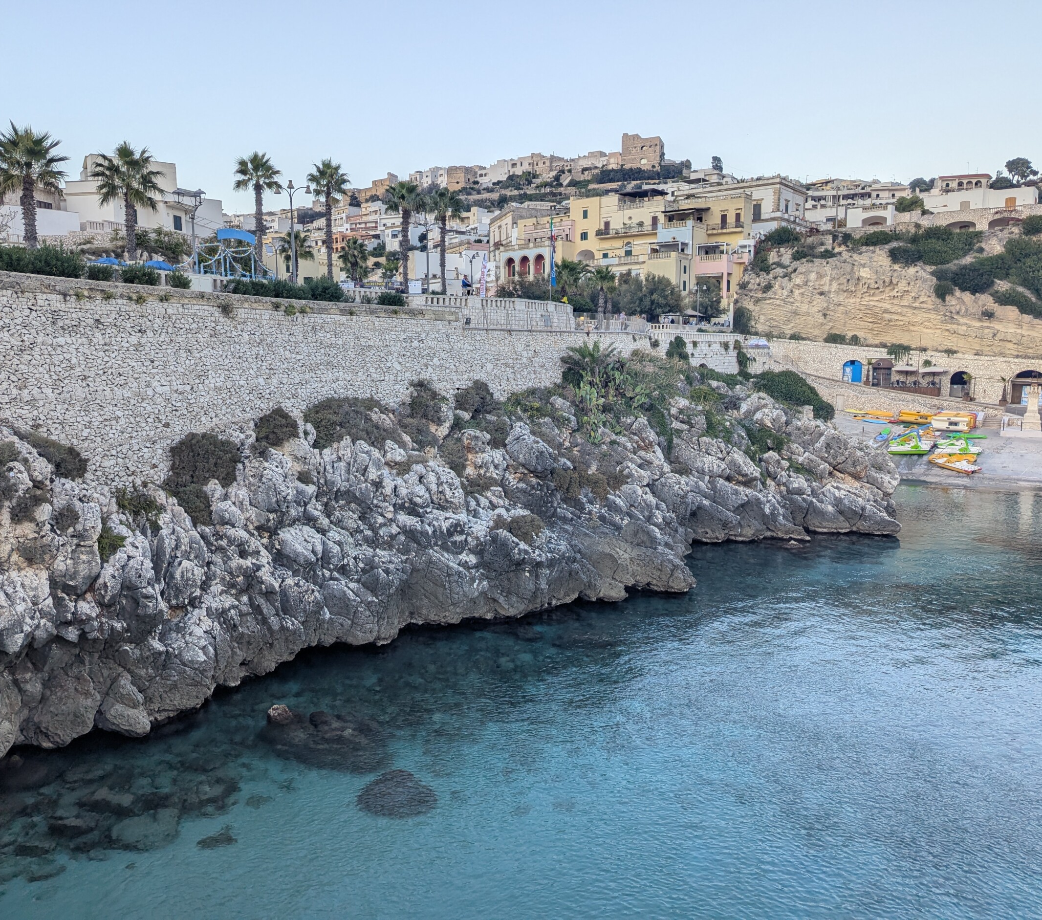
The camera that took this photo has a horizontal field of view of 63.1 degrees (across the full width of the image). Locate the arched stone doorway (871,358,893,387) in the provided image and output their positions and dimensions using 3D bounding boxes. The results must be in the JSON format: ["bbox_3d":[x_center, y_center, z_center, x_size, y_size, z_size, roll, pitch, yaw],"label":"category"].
[{"bbox_3d":[40.423,-9.847,95.220,2.400,3.200,0.700,3,9,23],"label":"arched stone doorway"}]

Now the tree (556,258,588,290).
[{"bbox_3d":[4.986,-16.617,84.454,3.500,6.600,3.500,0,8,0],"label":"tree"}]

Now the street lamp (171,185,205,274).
[{"bbox_3d":[-18.073,-11.944,46.385,1.750,5.600,1.400,0,8,0],"label":"street lamp"}]

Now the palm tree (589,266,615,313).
[{"bbox_3d":[8.227,-16.571,86.002,2.600,6.080,2.600,0,9,0],"label":"palm tree"}]

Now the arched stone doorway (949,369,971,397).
[{"bbox_3d":[48.282,-8.380,93.284,2.250,2.970,0.600,2,9,17],"label":"arched stone doorway"}]

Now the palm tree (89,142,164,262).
[{"bbox_3d":[-22.596,-14.065,49.051,4.200,8.000,4.200,0,8,0],"label":"palm tree"}]

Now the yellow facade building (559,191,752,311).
[{"bbox_3d":[19.781,-29.372,126.015,27.000,18.690,12.000,6,11,36],"label":"yellow facade building"}]

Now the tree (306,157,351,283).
[{"bbox_3d":[-13.787,-16.773,60.507,3.000,9.080,3.000,0,9,0],"label":"tree"}]

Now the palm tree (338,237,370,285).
[{"bbox_3d":[-14.593,-16.179,74.441,2.700,6.400,2.700,0,8,0],"label":"palm tree"}]

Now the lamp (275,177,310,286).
[{"bbox_3d":[-13.452,-12.987,50.489,2.100,7.100,1.900,0,8,0],"label":"lamp"}]

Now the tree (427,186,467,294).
[{"bbox_3d":[-5.798,-16.585,66.640,3.100,9.300,3.100,0,8,0],"label":"tree"}]

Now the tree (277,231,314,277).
[{"bbox_3d":[-18.609,-15.734,70.434,3.000,6.300,3.000,0,8,0],"label":"tree"}]

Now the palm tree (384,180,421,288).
[{"bbox_3d":[-9.173,-17.101,66.007,2.900,9.030,2.900,0,9,0],"label":"palm tree"}]

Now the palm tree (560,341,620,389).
[{"bbox_3d":[5.348,-7.303,66.001,4.400,3.840,4.400,0,9,0],"label":"palm tree"}]

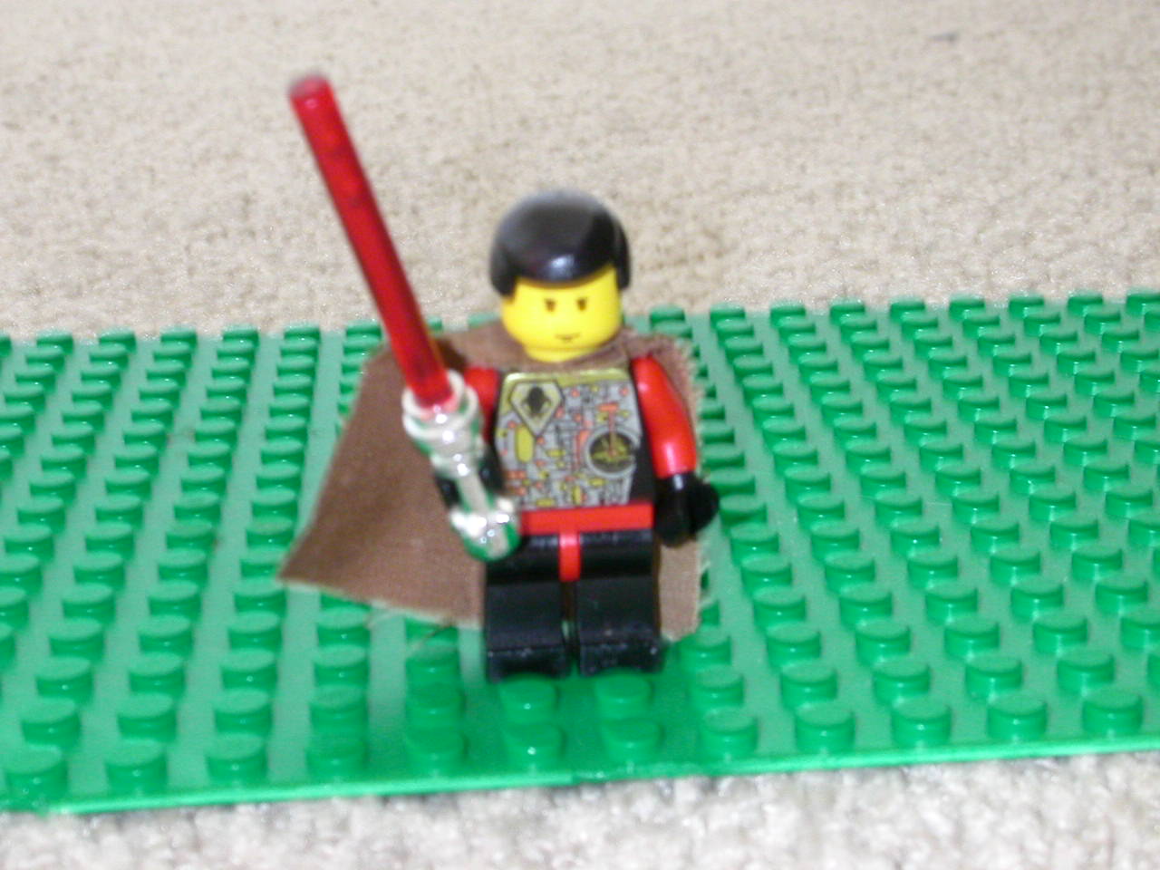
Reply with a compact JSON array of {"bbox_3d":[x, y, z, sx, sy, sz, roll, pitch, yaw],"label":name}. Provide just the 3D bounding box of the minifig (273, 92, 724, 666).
[{"bbox_3d":[-0.008,-0.005,0.191,0.039,0.055,0.024,-3,20,-3],"label":"minifig"}]

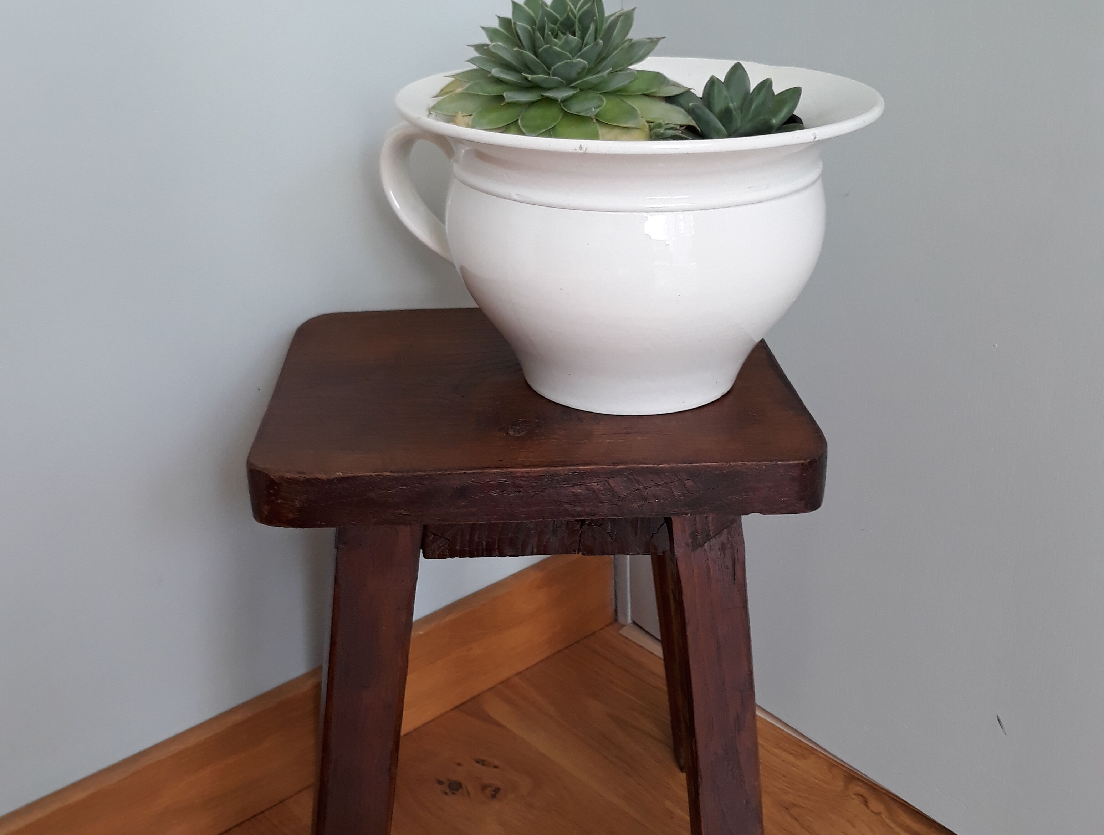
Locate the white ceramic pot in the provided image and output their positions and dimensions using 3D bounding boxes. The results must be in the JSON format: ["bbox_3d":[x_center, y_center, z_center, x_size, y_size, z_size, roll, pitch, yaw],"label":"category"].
[{"bbox_3d":[0.038,-0.094,0.608,0.252,0.149,0.240,-1,26,0],"label":"white ceramic pot"}]

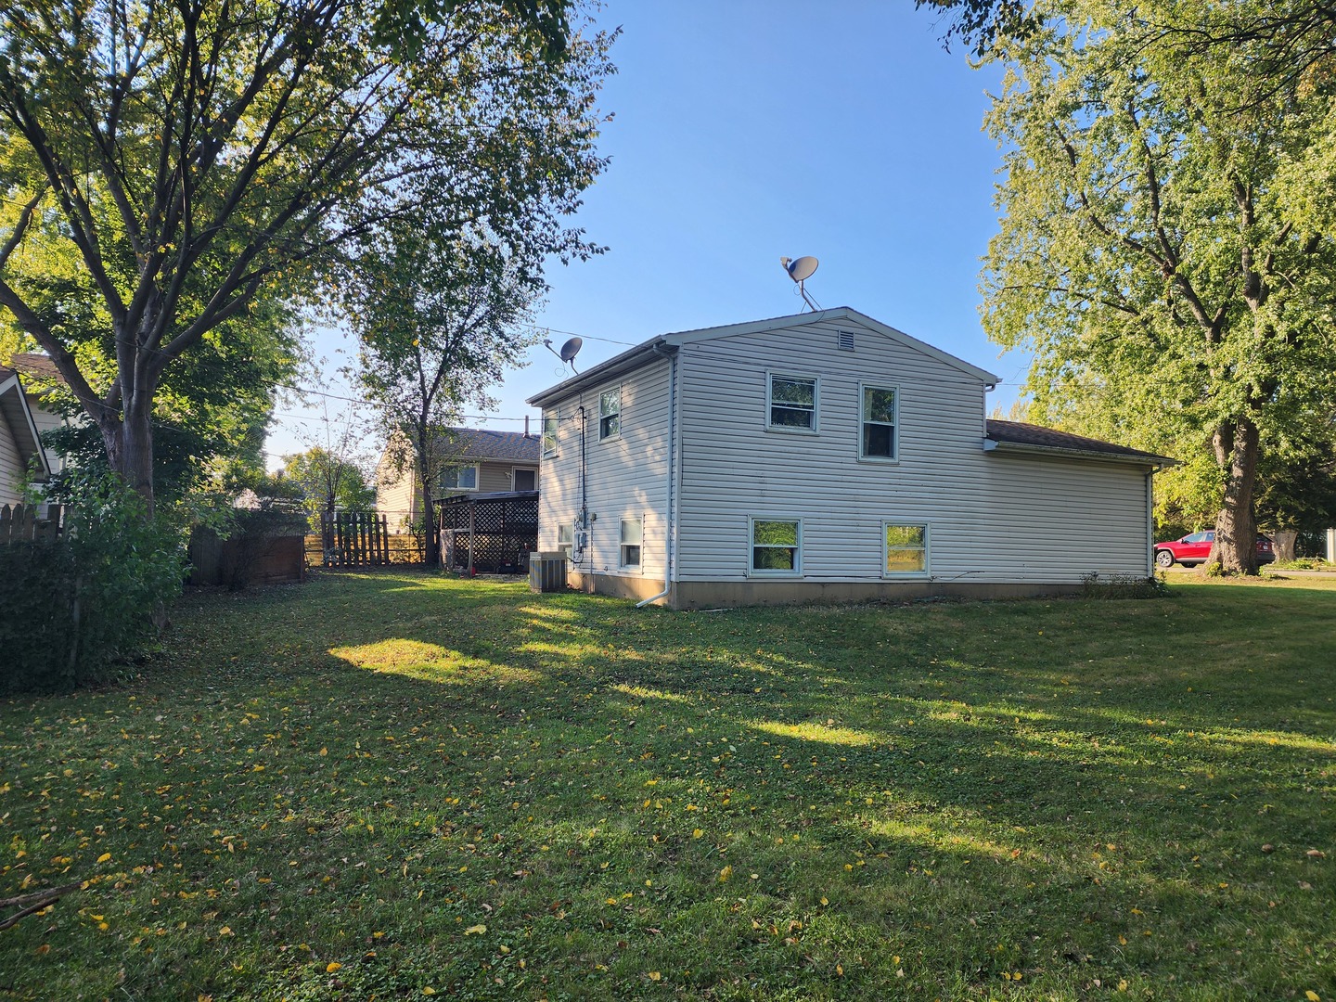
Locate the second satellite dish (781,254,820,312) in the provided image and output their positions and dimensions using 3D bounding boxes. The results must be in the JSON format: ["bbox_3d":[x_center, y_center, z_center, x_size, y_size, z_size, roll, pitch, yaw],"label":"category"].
[{"bbox_3d":[2.588,-4.290,17.406,0.850,1.084,0.660,4,-4,-42],"label":"second satellite dish"}]

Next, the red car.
[{"bbox_3d":[23.480,2.110,38.530,1.860,1.700,4.600,3,-3,-31],"label":"red car"}]

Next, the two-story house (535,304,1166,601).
[{"bbox_3d":[4.071,-0.562,23.060,13.370,5.900,10.100,3,-3,-24],"label":"two-story house"}]

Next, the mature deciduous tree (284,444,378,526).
[{"bbox_3d":[-18.299,-0.014,47.975,5.000,6.006,5.000,1,-3,0],"label":"mature deciduous tree"}]

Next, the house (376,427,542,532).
[{"bbox_3d":[-7.536,-0.130,44.345,12.800,6.350,8.500,3,-3,-30],"label":"house"}]

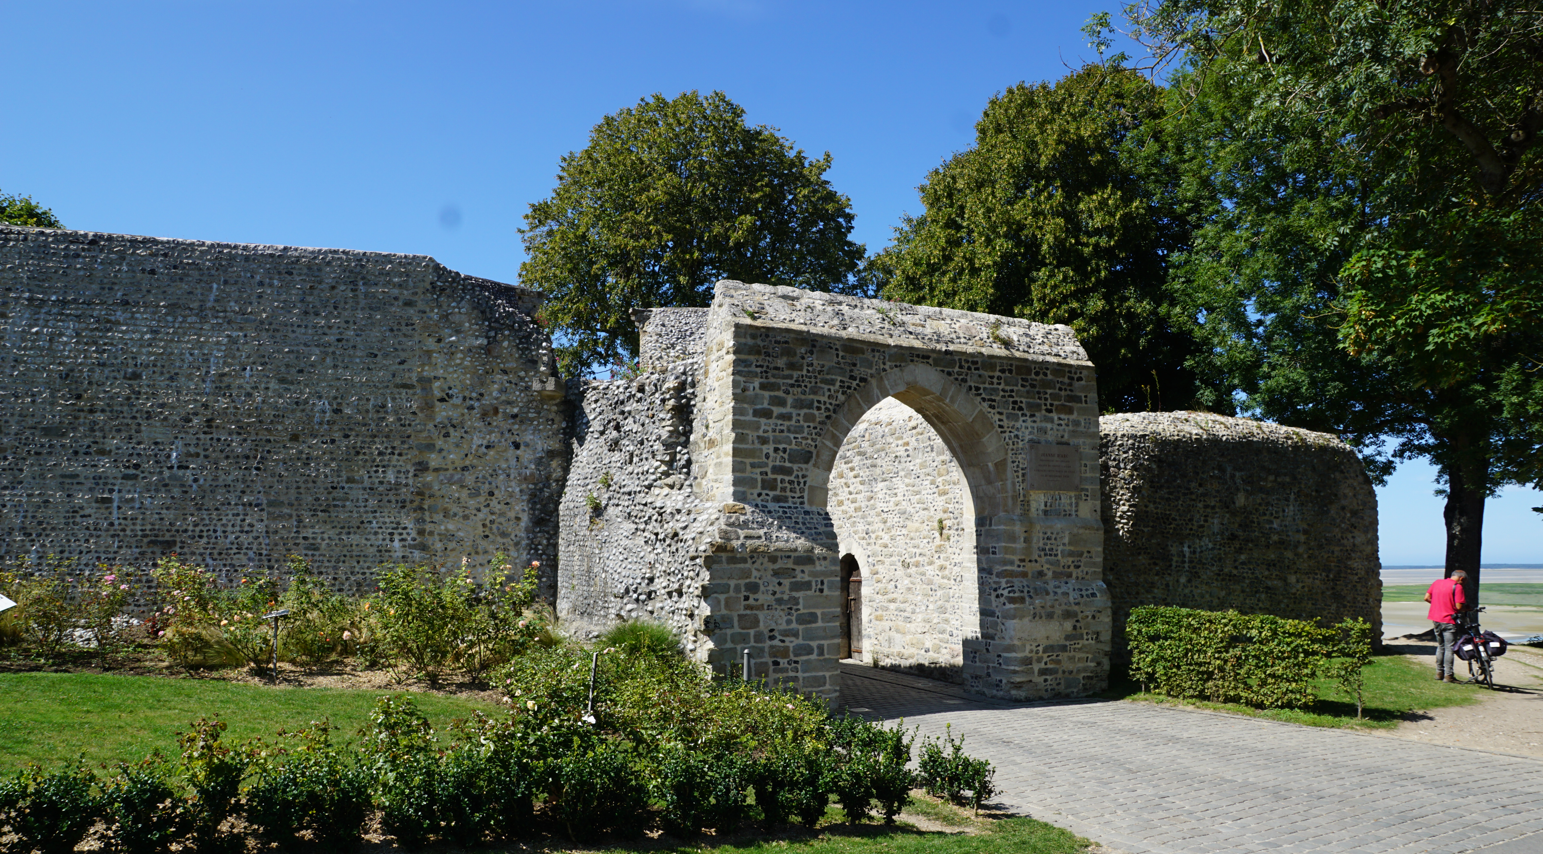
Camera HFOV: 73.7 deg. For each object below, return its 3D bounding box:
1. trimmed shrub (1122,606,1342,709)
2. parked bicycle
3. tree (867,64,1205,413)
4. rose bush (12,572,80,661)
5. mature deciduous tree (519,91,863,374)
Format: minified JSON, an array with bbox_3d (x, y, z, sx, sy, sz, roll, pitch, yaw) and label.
[{"bbox_3d":[5.668,2.905,12.933,0.550,1.120,2.550,5,-10,-35],"label":"trimmed shrub"},{"bbox_3d":[10.111,3.166,14.742,0.650,1.070,1.720,-4,-9,23],"label":"parked bicycle"},{"bbox_3d":[6.856,-2.529,24.611,9.200,13.057,9.000,0,-8,0],"label":"tree"},{"bbox_3d":[-11.316,2.919,16.138,1.000,1.380,0.950,0,-8,0],"label":"rose bush"},{"bbox_3d":[-2.047,-2.326,26.106,9.200,13.131,9.000,0,-8,0],"label":"mature deciduous tree"}]

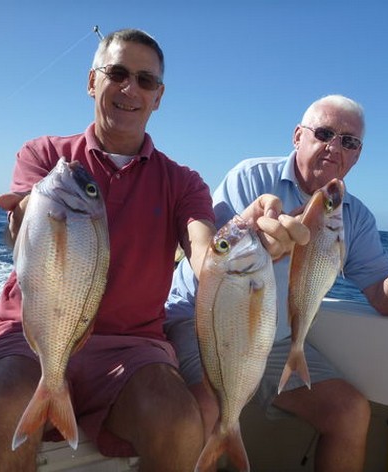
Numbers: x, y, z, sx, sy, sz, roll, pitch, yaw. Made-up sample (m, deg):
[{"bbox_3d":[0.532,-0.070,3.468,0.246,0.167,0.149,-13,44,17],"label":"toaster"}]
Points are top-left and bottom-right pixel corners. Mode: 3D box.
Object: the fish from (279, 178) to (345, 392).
[{"bbox_3d":[0.192,0.080,0.830,0.112,0.357,0.055,11,1,-30],"label":"fish"}]

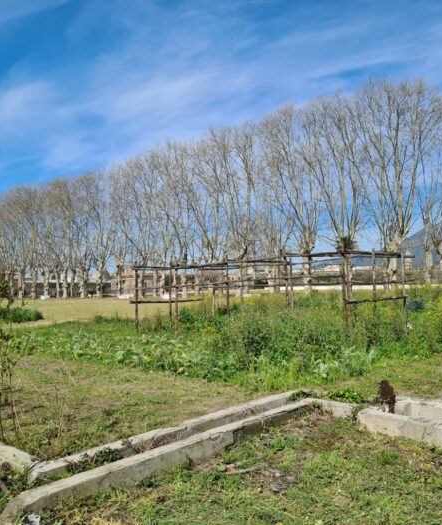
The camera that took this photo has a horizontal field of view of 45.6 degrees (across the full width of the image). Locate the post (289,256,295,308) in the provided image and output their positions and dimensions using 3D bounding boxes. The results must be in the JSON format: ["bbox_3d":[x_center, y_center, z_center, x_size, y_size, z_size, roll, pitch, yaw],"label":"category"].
[{"bbox_3d":[2.254,0.925,16.363,0.065,2.150,0.065,0,-3,-45],"label":"post"}]

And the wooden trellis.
[{"bbox_3d":[1.098,0.975,15.504,3.000,2.150,8.000,0,-3,-45],"label":"wooden trellis"}]

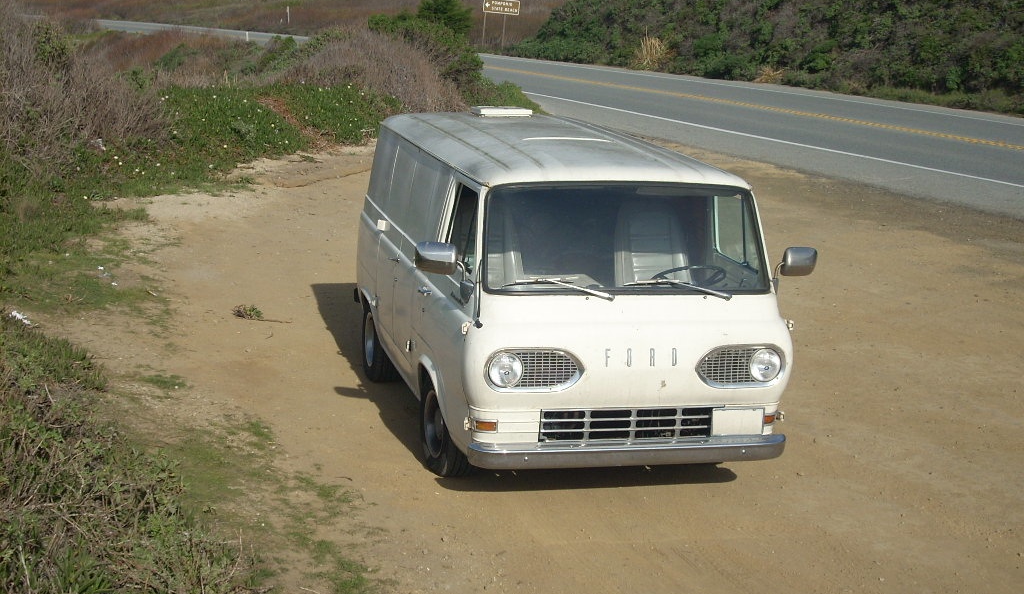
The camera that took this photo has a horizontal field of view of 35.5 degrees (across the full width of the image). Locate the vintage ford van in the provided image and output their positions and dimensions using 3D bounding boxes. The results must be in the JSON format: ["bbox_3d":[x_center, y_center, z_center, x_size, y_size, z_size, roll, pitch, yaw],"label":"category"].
[{"bbox_3d":[0.167,-0.139,10.316,2.070,1.920,4.210,0,11,-14],"label":"vintage ford van"}]

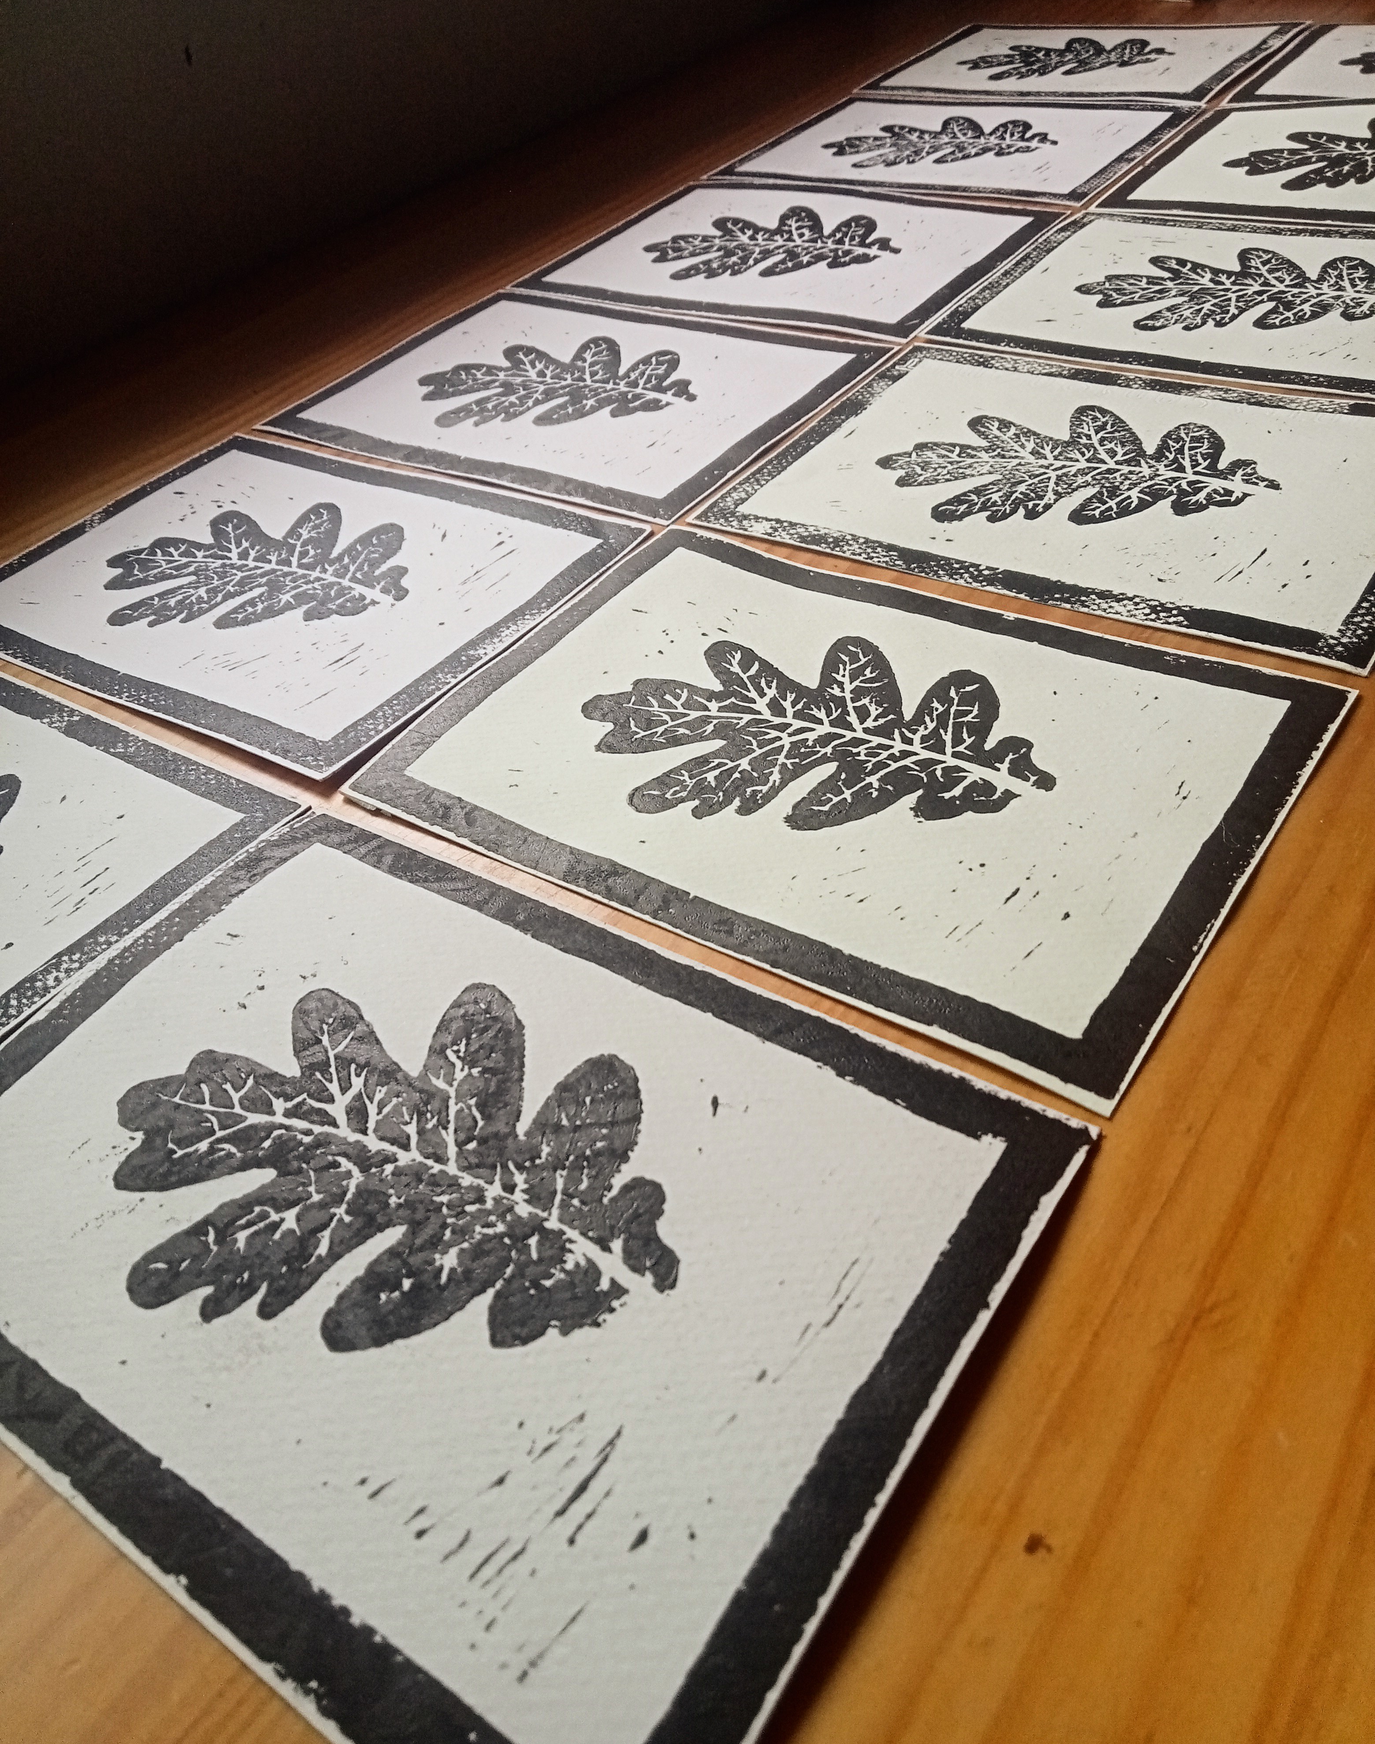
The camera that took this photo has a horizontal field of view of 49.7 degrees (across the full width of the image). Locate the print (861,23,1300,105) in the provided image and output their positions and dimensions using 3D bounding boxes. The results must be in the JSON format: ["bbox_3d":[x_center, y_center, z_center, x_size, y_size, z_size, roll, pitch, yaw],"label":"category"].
[{"bbox_3d":[0.222,-0.463,0.841,0.208,0.005,0.150,21,49,31],"label":"print"}]

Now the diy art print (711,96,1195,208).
[{"bbox_3d":[0.134,-0.370,0.749,0.208,0.005,0.150,21,49,31],"label":"diy art print"}]

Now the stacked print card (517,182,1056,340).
[{"bbox_3d":[0.043,-0.279,0.661,0.208,0.005,0.150,21,49,31],"label":"stacked print card"}]

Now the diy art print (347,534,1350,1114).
[{"bbox_3d":[0.037,-0.033,0.373,0.208,0.005,0.150,20,48,31],"label":"diy art print"}]

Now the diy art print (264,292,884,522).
[{"bbox_3d":[-0.045,-0.188,0.572,0.208,0.005,0.150,21,49,32],"label":"diy art print"}]

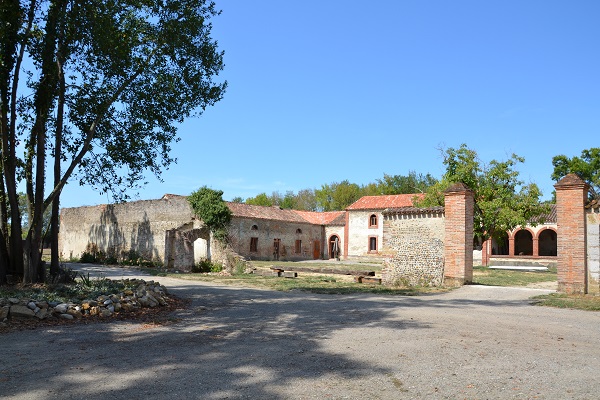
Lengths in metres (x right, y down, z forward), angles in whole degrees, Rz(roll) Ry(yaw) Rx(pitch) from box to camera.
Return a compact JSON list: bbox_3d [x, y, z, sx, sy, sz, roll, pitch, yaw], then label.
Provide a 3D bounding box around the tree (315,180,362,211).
[{"bbox_3d":[6.688,3.158,80.135,8.206,13.404,8.035,2,-6,0],"label":"tree"}]

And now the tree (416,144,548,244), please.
[{"bbox_3d":[12.471,0.540,30.657,8.633,8.811,8.453,2,-6,0],"label":"tree"}]

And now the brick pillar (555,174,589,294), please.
[{"bbox_3d":[10.327,1.227,17.000,0.984,4.489,0.984,-3,-8,41],"label":"brick pillar"}]

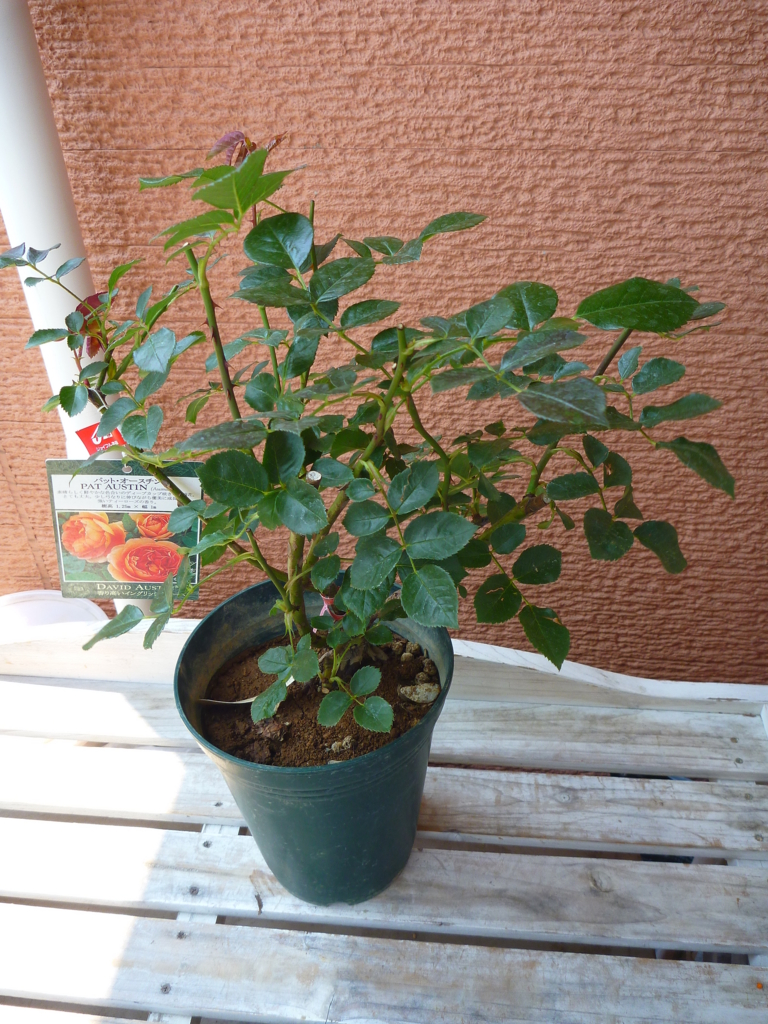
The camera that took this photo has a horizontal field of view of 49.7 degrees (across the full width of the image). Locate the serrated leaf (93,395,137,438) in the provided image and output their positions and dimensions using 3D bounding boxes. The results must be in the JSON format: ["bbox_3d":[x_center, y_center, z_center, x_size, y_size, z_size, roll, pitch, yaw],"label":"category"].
[{"bbox_3d":[-0.163,-0.058,0.505,0.032,0.009,0.016,-40,62,-11],"label":"serrated leaf"}]

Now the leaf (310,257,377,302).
[{"bbox_3d":[-0.019,-0.115,0.406,0.029,0.007,0.043,31,60,28],"label":"leaf"}]

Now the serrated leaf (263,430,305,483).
[{"bbox_3d":[-0.053,-0.029,0.441,0.023,0.007,0.031,-7,70,-6],"label":"serrated leaf"}]

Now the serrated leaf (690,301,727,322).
[{"bbox_3d":[0.185,-0.115,0.474,0.027,0.004,0.014,-20,46,-10],"label":"serrated leaf"}]

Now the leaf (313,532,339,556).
[{"bbox_3d":[-0.033,0.020,0.513,0.016,0.005,0.019,-7,36,16],"label":"leaf"}]

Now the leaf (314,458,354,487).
[{"bbox_3d":[-0.033,-0.024,0.519,0.028,0.005,0.021,14,55,13],"label":"leaf"}]

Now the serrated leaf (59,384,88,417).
[{"bbox_3d":[-0.188,-0.068,0.501,0.015,0.022,0.009,15,-7,-17],"label":"serrated leaf"}]

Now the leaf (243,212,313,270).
[{"bbox_3d":[-0.058,-0.147,0.450,0.039,0.008,0.050,-27,59,-7],"label":"leaf"}]

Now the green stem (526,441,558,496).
[{"bbox_3d":[0.102,-0.028,0.532,0.009,0.044,0.008,9,35,-9],"label":"green stem"}]

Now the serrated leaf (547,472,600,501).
[{"bbox_3d":[0.119,-0.016,0.522,0.035,0.007,0.024,2,47,-9],"label":"serrated leaf"}]

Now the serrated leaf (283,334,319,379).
[{"bbox_3d":[-0.047,-0.088,0.469,0.032,0.017,0.010,-54,20,-8],"label":"serrated leaf"}]

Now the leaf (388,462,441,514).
[{"bbox_3d":[0.017,-0.013,0.452,0.027,0.007,0.040,20,55,28],"label":"leaf"}]

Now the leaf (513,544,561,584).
[{"bbox_3d":[0.095,0.033,0.517,0.035,0.008,0.025,-30,74,1],"label":"leaf"}]

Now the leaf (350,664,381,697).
[{"bbox_3d":[-0.012,0.112,0.552,0.018,0.007,0.026,42,74,14],"label":"leaf"}]

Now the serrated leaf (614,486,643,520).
[{"bbox_3d":[0.153,-0.005,0.519,0.022,0.012,0.029,-11,28,47],"label":"serrated leaf"}]

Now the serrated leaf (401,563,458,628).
[{"bbox_3d":[0.027,0.050,0.493,0.031,0.008,0.042,-37,77,-6],"label":"serrated leaf"}]

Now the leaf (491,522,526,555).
[{"bbox_3d":[0.077,0.016,0.512,0.026,0.007,0.019,-36,76,-1],"label":"leaf"}]

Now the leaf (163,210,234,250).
[{"bbox_3d":[-0.093,-0.141,0.415,0.038,0.010,0.021,-24,47,0],"label":"leaf"}]

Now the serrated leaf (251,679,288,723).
[{"bbox_3d":[-0.079,0.131,0.577,0.019,0.006,0.037,27,68,40],"label":"serrated leaf"}]

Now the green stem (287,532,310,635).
[{"bbox_3d":[-0.059,0.051,0.575,0.011,0.090,0.010,-3,34,-1],"label":"green stem"}]

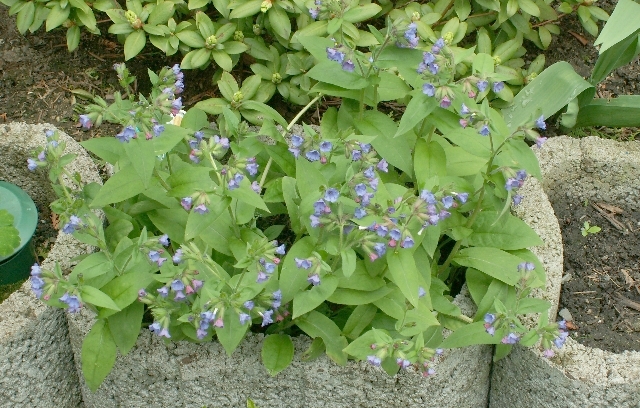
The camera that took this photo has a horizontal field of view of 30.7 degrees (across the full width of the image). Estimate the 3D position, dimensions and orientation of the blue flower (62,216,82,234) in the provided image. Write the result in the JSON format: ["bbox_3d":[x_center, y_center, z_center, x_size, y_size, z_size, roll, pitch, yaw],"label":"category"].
[{"bbox_3d":[-0.245,0.021,1.154,0.017,0.015,0.016,23,42,32],"label":"blue flower"}]

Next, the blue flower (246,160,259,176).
[{"bbox_3d":[-0.074,-0.039,1.270,0.014,0.016,0.014,-10,30,-17],"label":"blue flower"}]

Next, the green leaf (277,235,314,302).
[{"bbox_3d":[-0.025,0.069,1.220,0.038,0.066,0.025,3,22,8],"label":"green leaf"}]

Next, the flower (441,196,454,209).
[{"bbox_3d":[0.138,-0.002,1.260,0.015,0.012,0.013,9,43,14],"label":"flower"}]

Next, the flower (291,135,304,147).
[{"bbox_3d":[-0.025,-0.069,1.272,0.015,0.013,0.013,3,15,5],"label":"flower"}]

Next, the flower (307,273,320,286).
[{"bbox_3d":[-0.006,0.076,1.170,0.014,0.013,0.014,3,29,5],"label":"flower"}]

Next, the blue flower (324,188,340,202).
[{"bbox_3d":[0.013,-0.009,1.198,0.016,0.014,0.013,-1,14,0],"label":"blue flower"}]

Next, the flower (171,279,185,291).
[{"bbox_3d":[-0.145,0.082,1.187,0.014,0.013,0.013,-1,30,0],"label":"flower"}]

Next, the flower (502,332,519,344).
[{"bbox_3d":[0.182,0.129,1.120,0.017,0.012,0.014,-8,30,-15],"label":"flower"}]

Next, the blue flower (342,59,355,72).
[{"bbox_3d":[0.032,-0.155,1.300,0.014,0.014,0.014,0,29,0],"label":"blue flower"}]

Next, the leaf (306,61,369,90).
[{"bbox_3d":[0.022,-0.162,1.470,0.078,0.013,0.041,-5,55,0],"label":"leaf"}]

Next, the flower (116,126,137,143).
[{"bbox_3d":[-0.229,-0.082,1.380,0.021,0.015,0.016,9,53,14],"label":"flower"}]

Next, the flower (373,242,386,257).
[{"bbox_3d":[0.061,0.047,1.200,0.014,0.013,0.014,3,51,-3],"label":"flower"}]

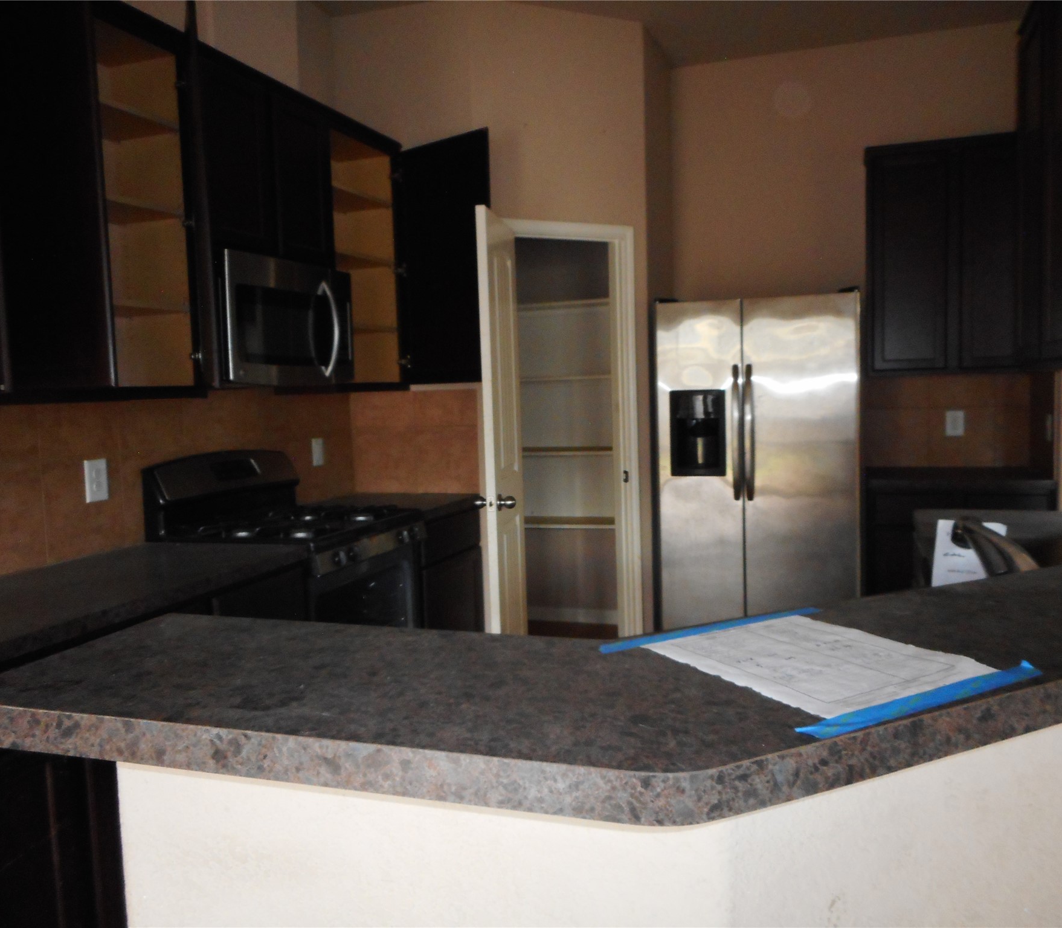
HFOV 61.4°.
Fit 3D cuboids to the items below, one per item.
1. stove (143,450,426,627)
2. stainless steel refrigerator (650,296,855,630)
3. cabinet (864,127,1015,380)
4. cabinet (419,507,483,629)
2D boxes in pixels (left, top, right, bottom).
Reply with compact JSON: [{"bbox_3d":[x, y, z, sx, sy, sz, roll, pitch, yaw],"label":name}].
[{"bbox_3d":[-0.800,0.546,3.208,0.665,1.177,0.760,0,5,19],"label":"stove"},{"bbox_3d":[1.110,0.100,4.293,0.866,1.752,0.810,0,5,19],"label":"stainless steel refrigerator"},{"bbox_3d":[1.978,-0.963,4.210,0.760,1.050,0.340,0,5,19],"label":"cabinet"},{"bbox_3d":[-0.620,0.635,3.864,0.620,0.874,0.555,0,5,19],"label":"cabinet"}]

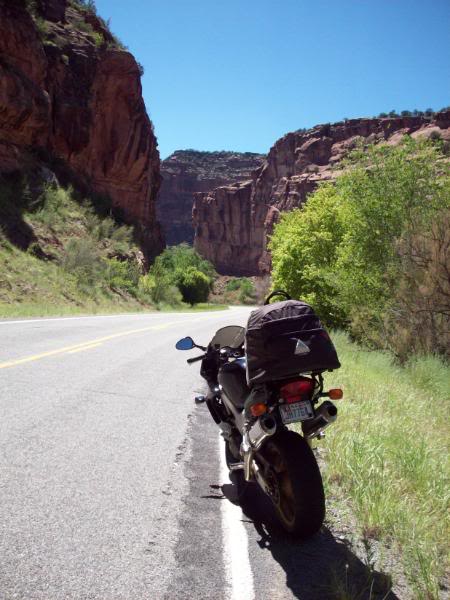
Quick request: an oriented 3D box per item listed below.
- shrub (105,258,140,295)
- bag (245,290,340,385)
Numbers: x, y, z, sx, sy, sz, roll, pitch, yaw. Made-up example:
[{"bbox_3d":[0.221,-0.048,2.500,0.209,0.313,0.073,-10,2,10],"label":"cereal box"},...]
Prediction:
[{"bbox_3d":[-7.352,-1.686,46.000,2.600,2.500,2.400,1,1,0],"label":"shrub"},{"bbox_3d":[0.336,0.202,3.450,0.470,0.400,0.310,-11,3,-13],"label":"bag"}]

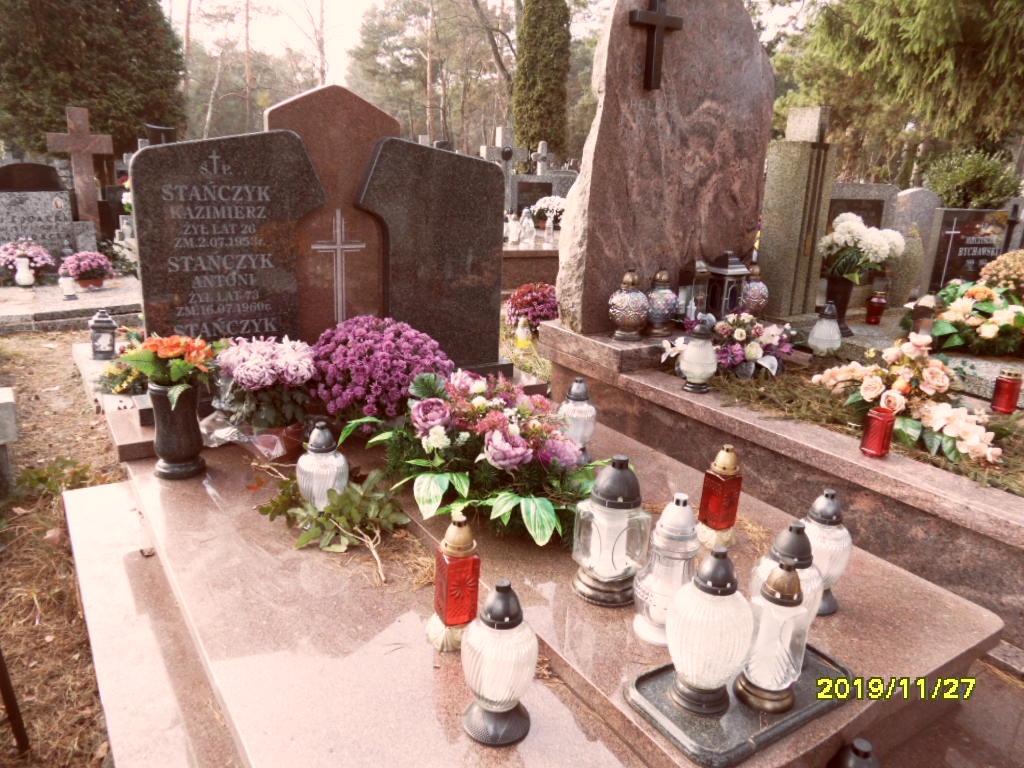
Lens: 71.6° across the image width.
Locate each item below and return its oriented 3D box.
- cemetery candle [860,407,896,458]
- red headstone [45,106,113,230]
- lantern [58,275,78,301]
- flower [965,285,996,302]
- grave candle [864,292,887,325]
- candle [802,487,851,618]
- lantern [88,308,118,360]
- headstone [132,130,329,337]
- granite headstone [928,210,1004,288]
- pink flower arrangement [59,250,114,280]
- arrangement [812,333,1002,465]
[{"bbox_3d":[0.980,0.127,1.886,0.074,0.122,0.074,12,19,28],"label":"cemetery candle"},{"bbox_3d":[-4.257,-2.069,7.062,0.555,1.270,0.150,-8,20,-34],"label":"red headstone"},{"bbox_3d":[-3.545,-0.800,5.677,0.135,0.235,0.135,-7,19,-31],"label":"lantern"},{"bbox_3d":[1.848,-0.357,2.800,0.120,0.075,0.110,14,20,31],"label":"flower"},{"bbox_3d":[1.474,-0.306,2.880,0.083,0.130,0.083,3,14,0],"label":"grave candle"},{"bbox_3d":[0.668,0.353,1.489,0.110,0.262,0.110,11,18,26],"label":"candle"},{"bbox_3d":[-1.697,-0.206,2.950,0.125,0.215,0.125,-6,17,-30],"label":"lantern"},{"bbox_3d":[-1.005,-0.427,2.611,0.642,0.973,0.076,-9,21,-34],"label":"headstone"},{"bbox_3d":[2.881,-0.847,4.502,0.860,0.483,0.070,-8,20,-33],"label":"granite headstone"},{"bbox_3d":[-3.617,-0.993,6.050,0.460,0.300,0.440,-7,19,-30],"label":"pink flower arrangement"},{"bbox_3d":[1.106,0.040,1.980,0.270,0.270,0.480,-8,19,-35],"label":"arrangement"}]

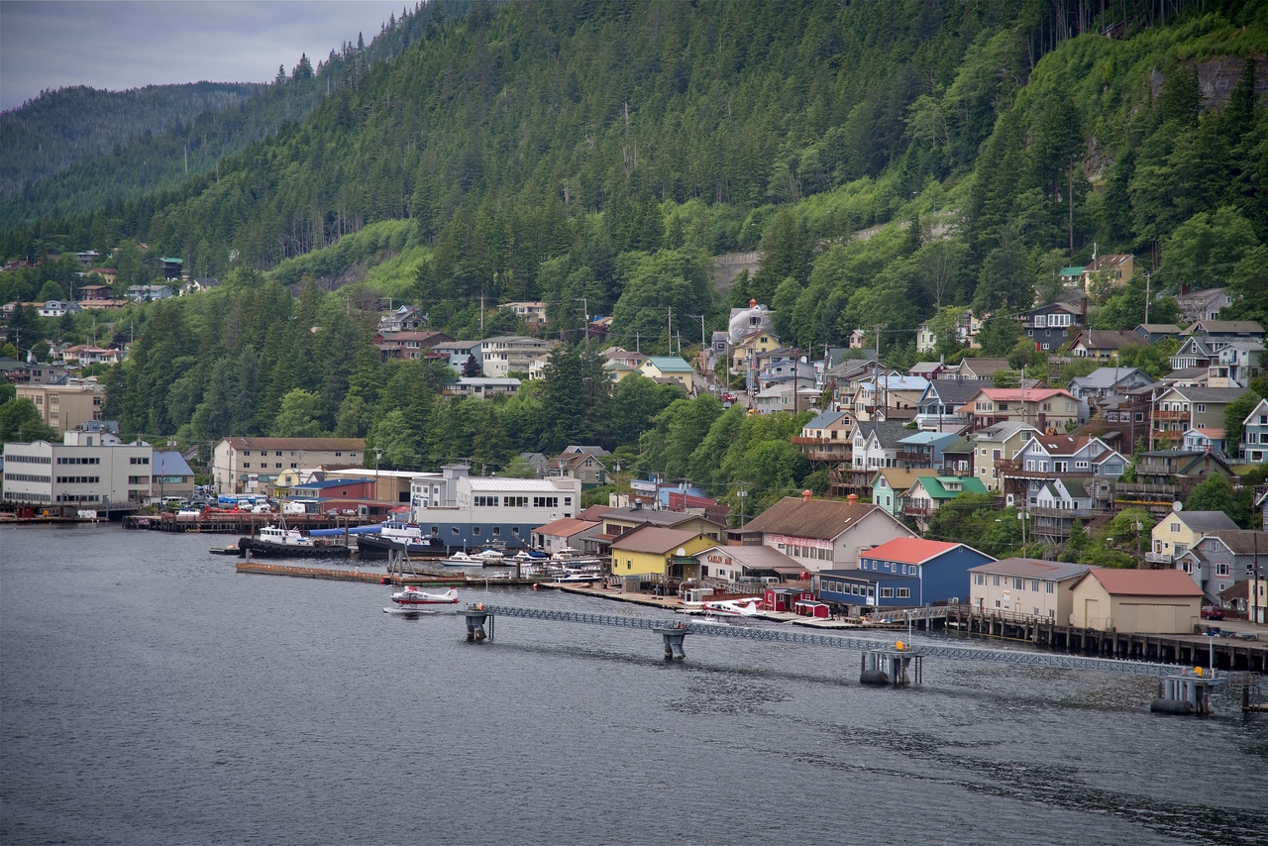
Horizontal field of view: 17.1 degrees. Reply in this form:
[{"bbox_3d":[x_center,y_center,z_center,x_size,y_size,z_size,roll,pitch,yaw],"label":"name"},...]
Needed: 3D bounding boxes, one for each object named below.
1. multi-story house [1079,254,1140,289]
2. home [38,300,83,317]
[{"bbox_3d":[98.470,-30.886,870.000,8.500,7.700,9.800,0,1,-34],"label":"multi-story house"},{"bbox_3d":[-188.432,-37.361,1390.000,12.300,6.200,8.500,0,1,30],"label":"home"}]

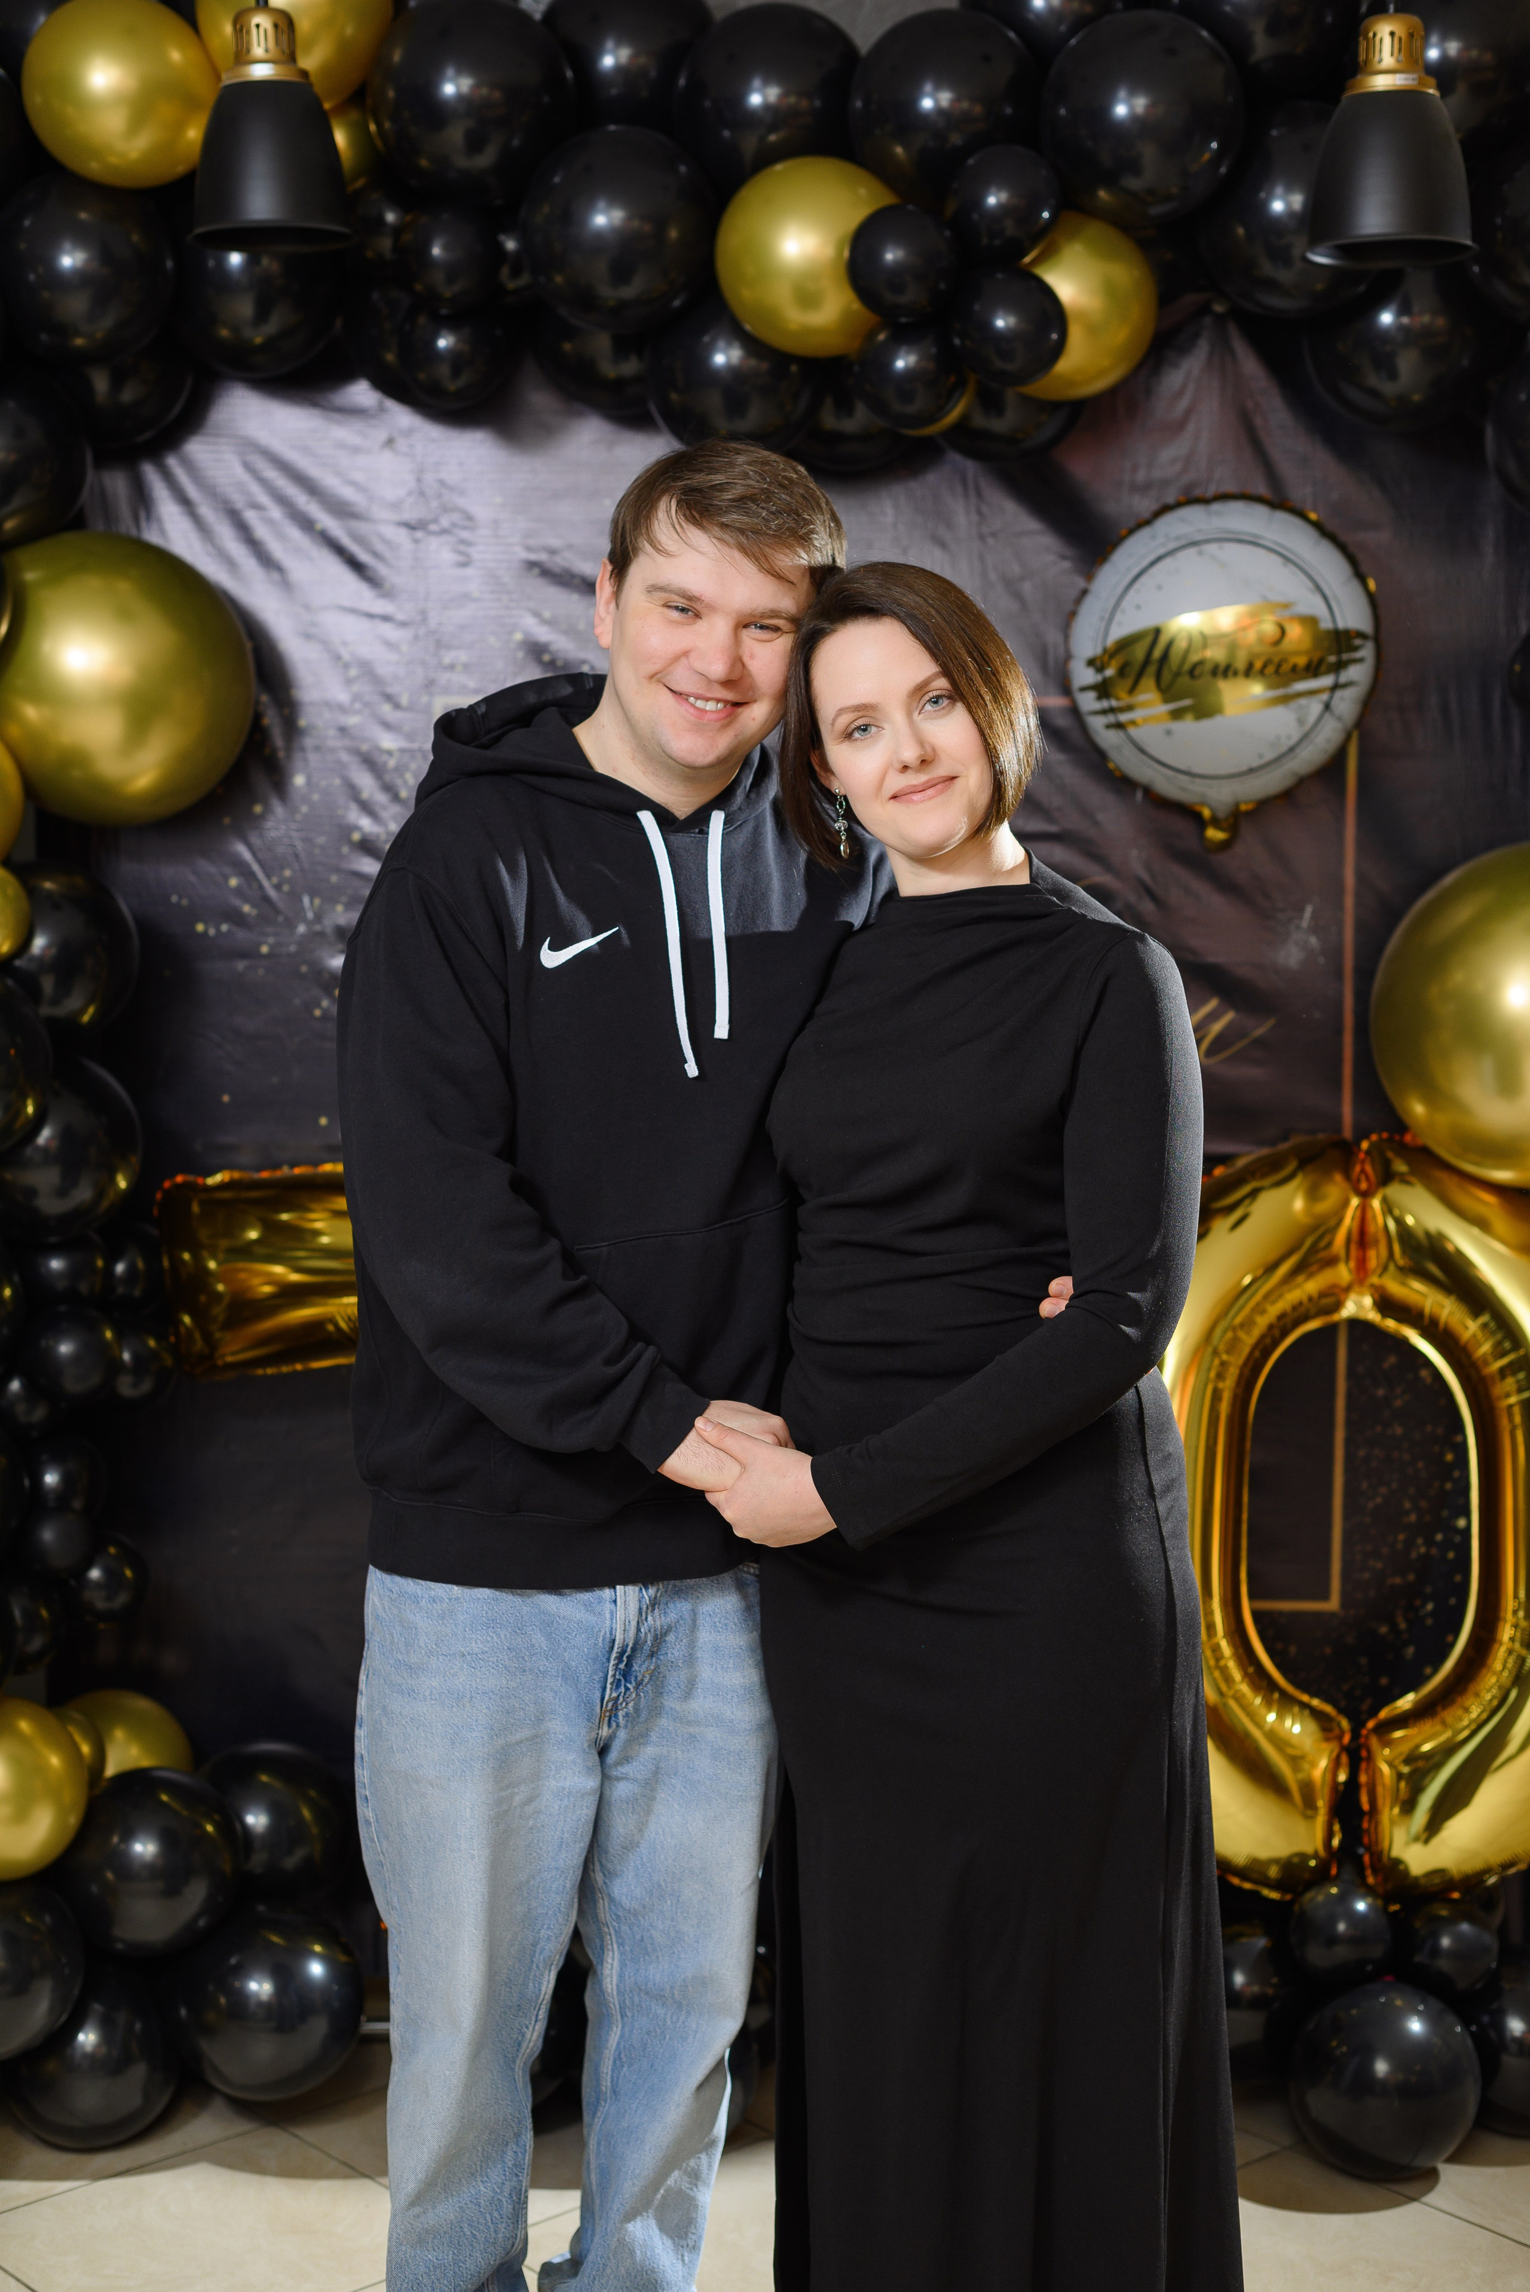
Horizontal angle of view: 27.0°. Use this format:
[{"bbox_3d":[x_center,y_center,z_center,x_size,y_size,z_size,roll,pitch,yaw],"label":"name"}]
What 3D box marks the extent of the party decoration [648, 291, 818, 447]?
[{"bbox_3d":[-0.036,-0.861,3.514,0.192,0.192,0.198,0,6,0],"label":"party decoration"}]

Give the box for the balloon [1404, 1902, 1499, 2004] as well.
[{"bbox_3d":[0.781,0.919,3.630,0.110,0.115,0.110,0,6,0],"label":"balloon"}]

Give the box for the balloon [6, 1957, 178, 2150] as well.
[{"bbox_3d":[-0.755,1.016,3.564,0.196,0.214,0.196,0,6,4],"label":"balloon"}]

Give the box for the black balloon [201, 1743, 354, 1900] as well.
[{"bbox_3d":[-0.569,0.787,3.699,0.187,0.191,0.187,0,6,4],"label":"black balloon"}]

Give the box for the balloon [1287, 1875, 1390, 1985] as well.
[{"bbox_3d":[0.649,0.887,3.595,0.115,0.120,0.115,0,6,0],"label":"balloon"}]

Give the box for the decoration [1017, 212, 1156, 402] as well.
[{"bbox_3d":[0.331,-0.933,3.536,0.206,0.214,0.206,0,6,0],"label":"decoration"}]

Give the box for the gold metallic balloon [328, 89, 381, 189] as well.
[{"bbox_3d":[-0.468,-1.069,3.372,0.119,0.121,0.119,0,6,4],"label":"gold metallic balloon"}]

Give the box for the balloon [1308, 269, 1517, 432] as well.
[{"bbox_3d":[0.713,-0.899,3.530,0.220,0.214,0.223,0,6,0],"label":"balloon"}]

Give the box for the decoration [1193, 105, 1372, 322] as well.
[{"bbox_3d":[0.563,-0.982,3.342,0.214,0.228,0.214,0,6,4],"label":"decoration"}]

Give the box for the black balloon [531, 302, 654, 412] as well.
[{"bbox_3d":[-0.169,-0.920,3.589,0.189,0.196,0.189,0,6,0],"label":"black balloon"}]

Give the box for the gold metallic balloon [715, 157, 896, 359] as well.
[{"bbox_3d":[0.044,-0.950,3.402,0.193,0.210,0.208,0,6,0],"label":"gold metallic balloon"}]

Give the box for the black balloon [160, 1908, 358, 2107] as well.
[{"bbox_3d":[-0.570,0.972,3.609,0.227,0.223,0.227,0,6,4],"label":"black balloon"}]

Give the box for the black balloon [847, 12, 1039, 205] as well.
[{"bbox_3d":[0.197,-1.133,3.484,0.207,0.211,0.215,0,6,0],"label":"black balloon"}]

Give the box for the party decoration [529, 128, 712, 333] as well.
[{"bbox_3d":[-0.157,-0.984,3.418,0.207,0.216,0.218,0,6,0],"label":"party decoration"}]

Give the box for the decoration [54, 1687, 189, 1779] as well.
[{"bbox_3d":[-0.761,0.732,3.703,0.200,0.204,0.200,0,6,4],"label":"decoration"}]

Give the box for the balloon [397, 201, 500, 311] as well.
[{"bbox_3d":[-0.344,-0.968,3.461,0.114,0.118,0.114,0,6,0],"label":"balloon"}]

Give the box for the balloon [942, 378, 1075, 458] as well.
[{"bbox_3d":[0.257,-0.827,3.400,0.185,0.191,0.185,0,6,4],"label":"balloon"}]

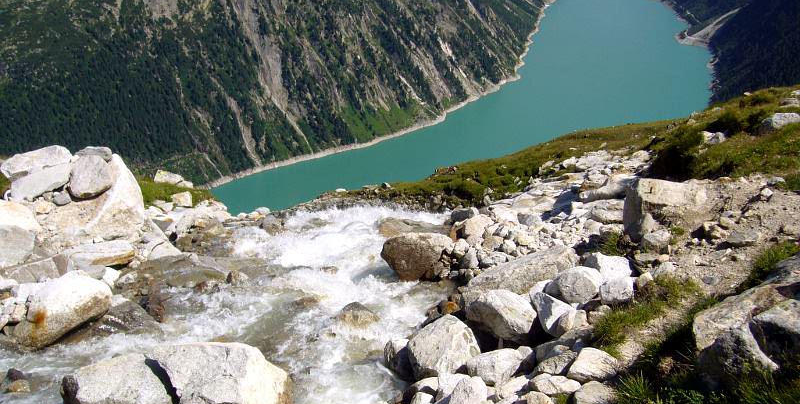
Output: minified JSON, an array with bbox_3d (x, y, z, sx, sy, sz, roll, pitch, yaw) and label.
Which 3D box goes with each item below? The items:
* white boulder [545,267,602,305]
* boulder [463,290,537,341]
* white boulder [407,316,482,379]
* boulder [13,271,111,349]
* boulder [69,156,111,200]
[{"bbox_3d":[2.057,0.989,9.600,0.670,0.440,0.530,0,23,0],"label":"white boulder"},{"bbox_3d":[1.053,1.189,8.500,0.751,0.495,0.524,10,25,23],"label":"boulder"},{"bbox_3d":[0.412,1.372,7.700,0.701,0.552,0.587,0,23,0],"label":"white boulder"},{"bbox_3d":[-3.588,1.136,8.600,1.020,0.680,0.740,-10,25,-23],"label":"boulder"},{"bbox_3d":[-4.893,-0.404,12.800,0.613,0.674,0.636,0,23,0],"label":"boulder"}]

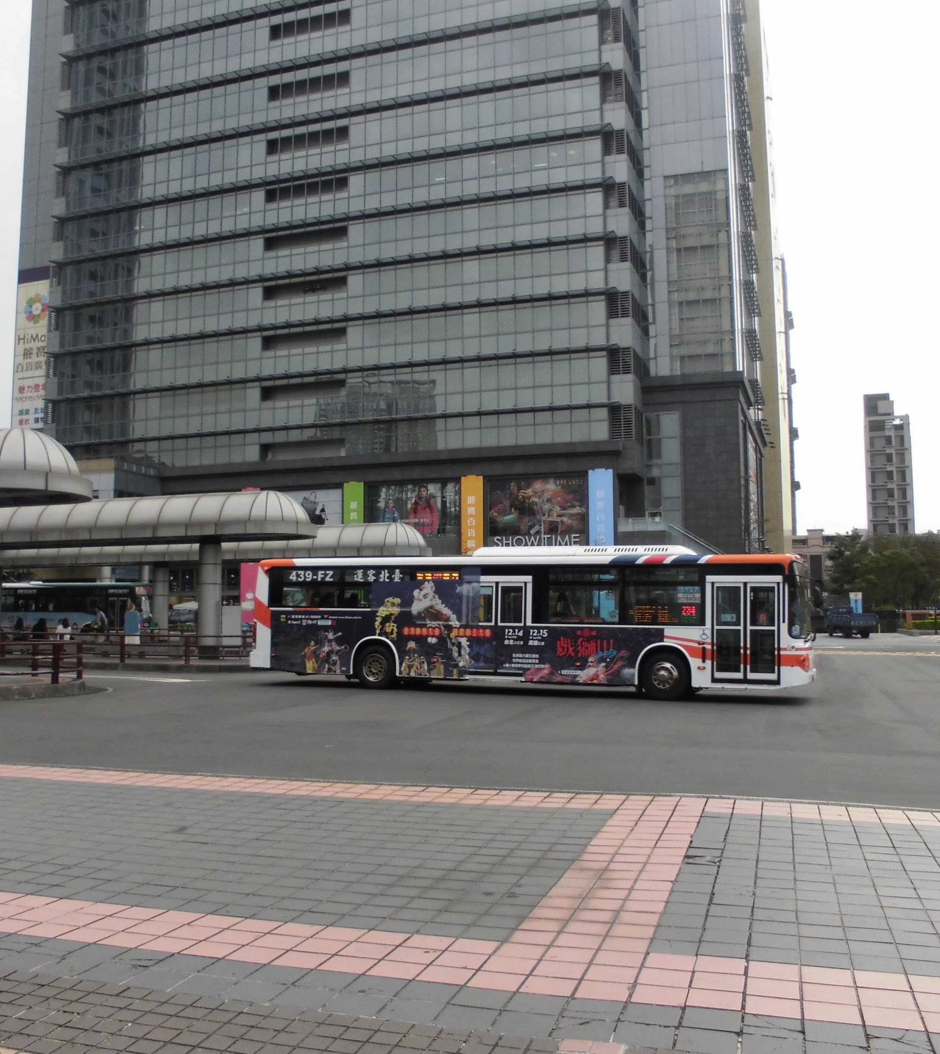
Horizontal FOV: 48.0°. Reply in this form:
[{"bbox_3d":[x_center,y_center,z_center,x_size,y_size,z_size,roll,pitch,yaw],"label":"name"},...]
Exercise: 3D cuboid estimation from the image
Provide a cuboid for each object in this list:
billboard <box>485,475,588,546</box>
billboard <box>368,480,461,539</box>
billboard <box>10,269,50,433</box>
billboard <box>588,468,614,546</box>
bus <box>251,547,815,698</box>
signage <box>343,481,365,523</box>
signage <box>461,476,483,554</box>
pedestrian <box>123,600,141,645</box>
[{"bbox_3d":[4.857,-1.154,77.827,7.789,5.165,0.250,-2,-5,19],"label":"billboard"},{"bbox_3d":[-4.294,-1.347,80.952,7.520,4.486,0.200,-2,-5,19],"label":"billboard"},{"bbox_3d":[-37.211,-14.931,90.000,4.300,14.600,0.300,-2,-5,20],"label":"billboard"},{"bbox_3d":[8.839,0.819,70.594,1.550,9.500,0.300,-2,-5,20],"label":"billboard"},{"bbox_3d":[1.176,1.964,22.671,11.950,3.080,2.500,-1,-5,20],"label":"bus"},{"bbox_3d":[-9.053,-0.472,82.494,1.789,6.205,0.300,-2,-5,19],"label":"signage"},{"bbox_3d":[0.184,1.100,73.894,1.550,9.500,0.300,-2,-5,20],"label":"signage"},{"bbox_3d":[-9.743,3.012,30.431,0.480,1.620,0.320,-1,-5,5],"label":"pedestrian"}]

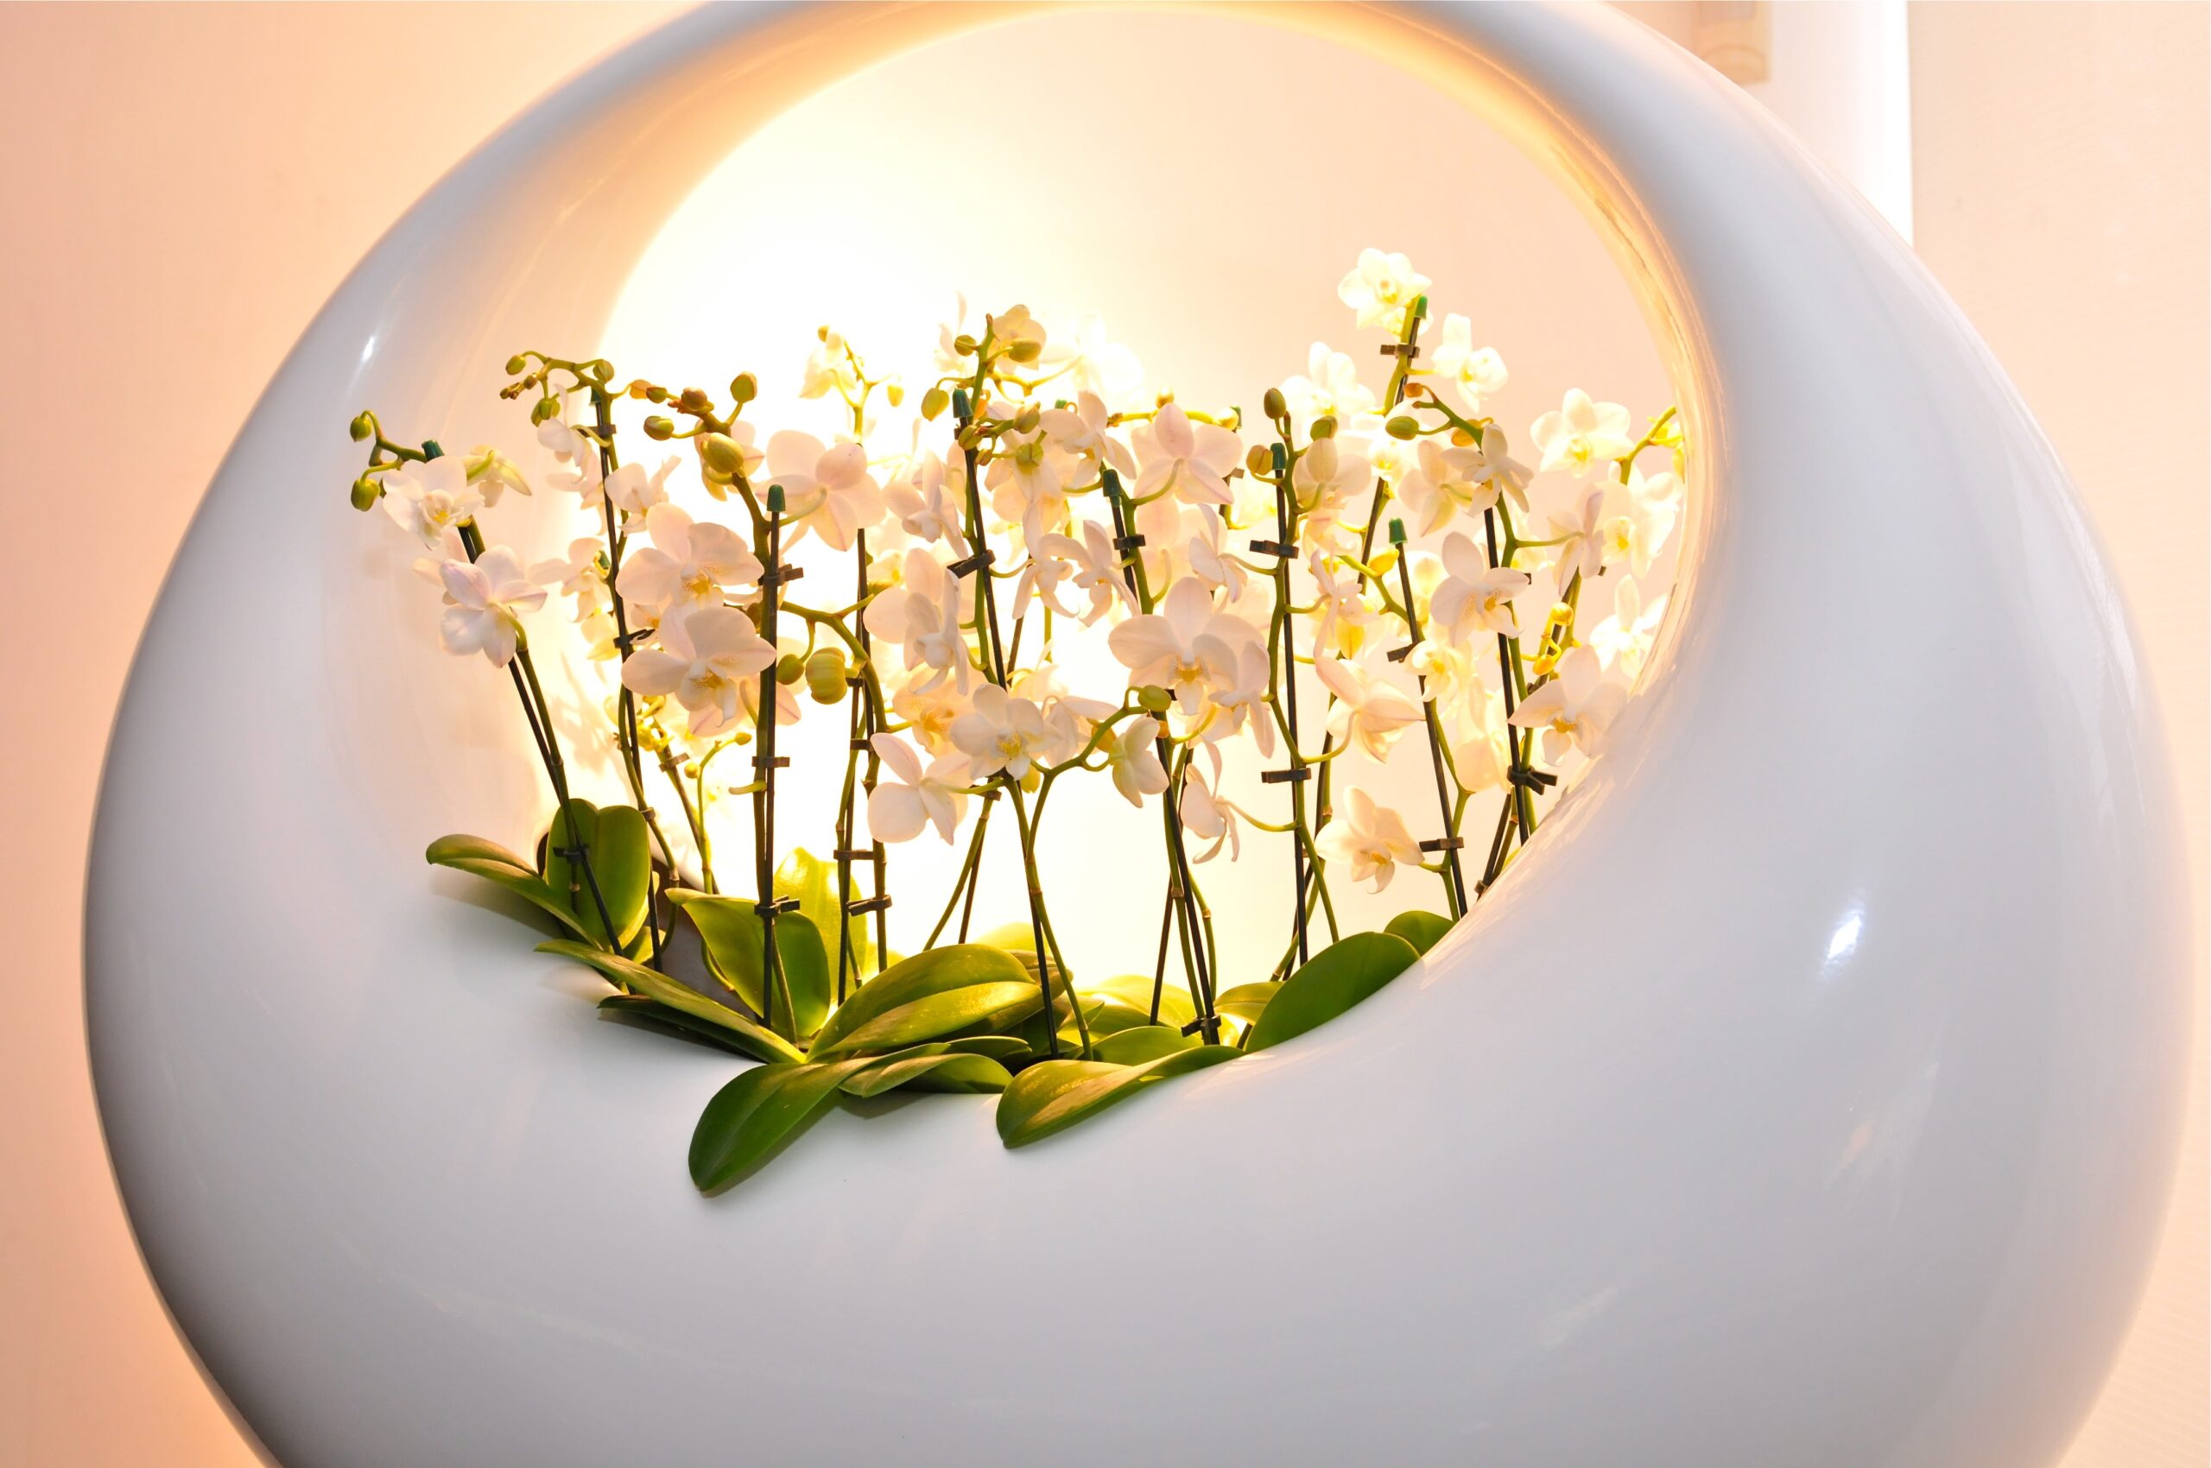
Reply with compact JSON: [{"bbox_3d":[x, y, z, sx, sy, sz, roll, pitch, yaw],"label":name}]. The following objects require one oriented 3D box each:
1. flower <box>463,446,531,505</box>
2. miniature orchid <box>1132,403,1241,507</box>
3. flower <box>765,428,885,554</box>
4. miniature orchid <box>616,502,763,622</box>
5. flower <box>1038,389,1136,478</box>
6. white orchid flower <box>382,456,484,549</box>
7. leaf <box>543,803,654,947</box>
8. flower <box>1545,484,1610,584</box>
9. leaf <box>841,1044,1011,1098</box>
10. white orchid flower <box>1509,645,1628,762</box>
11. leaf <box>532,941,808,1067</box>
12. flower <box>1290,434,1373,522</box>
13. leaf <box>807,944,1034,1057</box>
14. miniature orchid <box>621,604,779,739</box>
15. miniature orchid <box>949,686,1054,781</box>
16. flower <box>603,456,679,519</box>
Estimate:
[{"bbox_3d":[-0.326,-0.137,1.180,0.042,0.035,0.027,-1,-21,12],"label":"flower"},{"bbox_3d":[0.037,-0.129,1.020,0.051,0.048,0.025,1,3,3],"label":"miniature orchid"},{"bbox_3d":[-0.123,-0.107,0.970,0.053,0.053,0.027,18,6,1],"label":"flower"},{"bbox_3d":[-0.205,-0.084,1.090,0.073,0.062,0.030,-13,12,-16],"label":"miniature orchid"},{"bbox_3d":[-0.008,-0.133,0.980,0.026,0.040,0.043,-15,10,-38],"label":"flower"},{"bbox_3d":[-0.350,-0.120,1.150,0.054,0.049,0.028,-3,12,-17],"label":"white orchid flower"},{"bbox_3d":[-0.231,0.064,1.000,0.048,0.064,0.032,-1,2,-11],"label":"leaf"},{"bbox_3d":[0.252,-0.106,1.180,0.025,0.053,0.048,2,0,-41],"label":"flower"},{"bbox_3d":[-0.076,0.143,0.940,0.078,0.022,0.040,8,2,27],"label":"leaf"},{"bbox_3d":[0.243,-0.016,1.160,0.062,0.061,0.028,-1,9,6],"label":"white orchid flower"},{"bbox_3d":[-0.205,0.126,1.040,0.137,0.022,0.042,22,31,13],"label":"leaf"},{"bbox_3d":[0.105,-0.119,1.030,0.042,0.042,0.026,0,0,24],"label":"flower"},{"bbox_3d":[-0.079,0.114,0.940,0.096,0.042,0.060,-1,2,-9],"label":"leaf"},{"bbox_3d":[-0.173,-0.026,0.940,0.064,0.055,0.030,-1,7,-17],"label":"miniature orchid"},{"bbox_3d":[-0.045,0.000,0.945,0.045,0.041,0.023,-1,7,-12],"label":"miniature orchid"},{"bbox_3d":[-0.244,-0.128,1.160,0.044,0.040,0.026,-3,7,-14],"label":"flower"}]

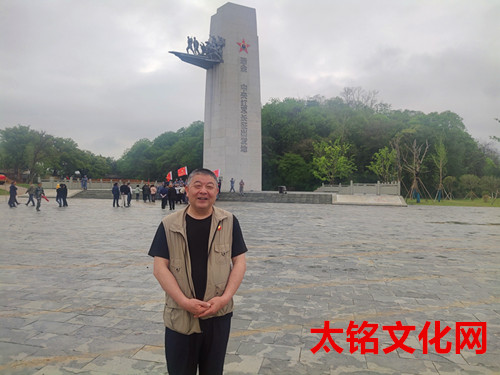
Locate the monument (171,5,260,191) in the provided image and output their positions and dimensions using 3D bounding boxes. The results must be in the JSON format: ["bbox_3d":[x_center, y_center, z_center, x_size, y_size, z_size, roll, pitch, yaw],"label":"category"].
[{"bbox_3d":[-5.200,-12.330,50.400,12.500,25.800,6.300,0,0,-32],"label":"monument"}]

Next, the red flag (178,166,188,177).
[{"bbox_3d":[-7.111,-1.685,38.500,1.000,1.030,0.350,0,0,-6],"label":"red flag"}]

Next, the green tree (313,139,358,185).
[{"bbox_3d":[13.104,-3.053,56.000,6.450,9.090,6.200,1,0,0],"label":"green tree"}]

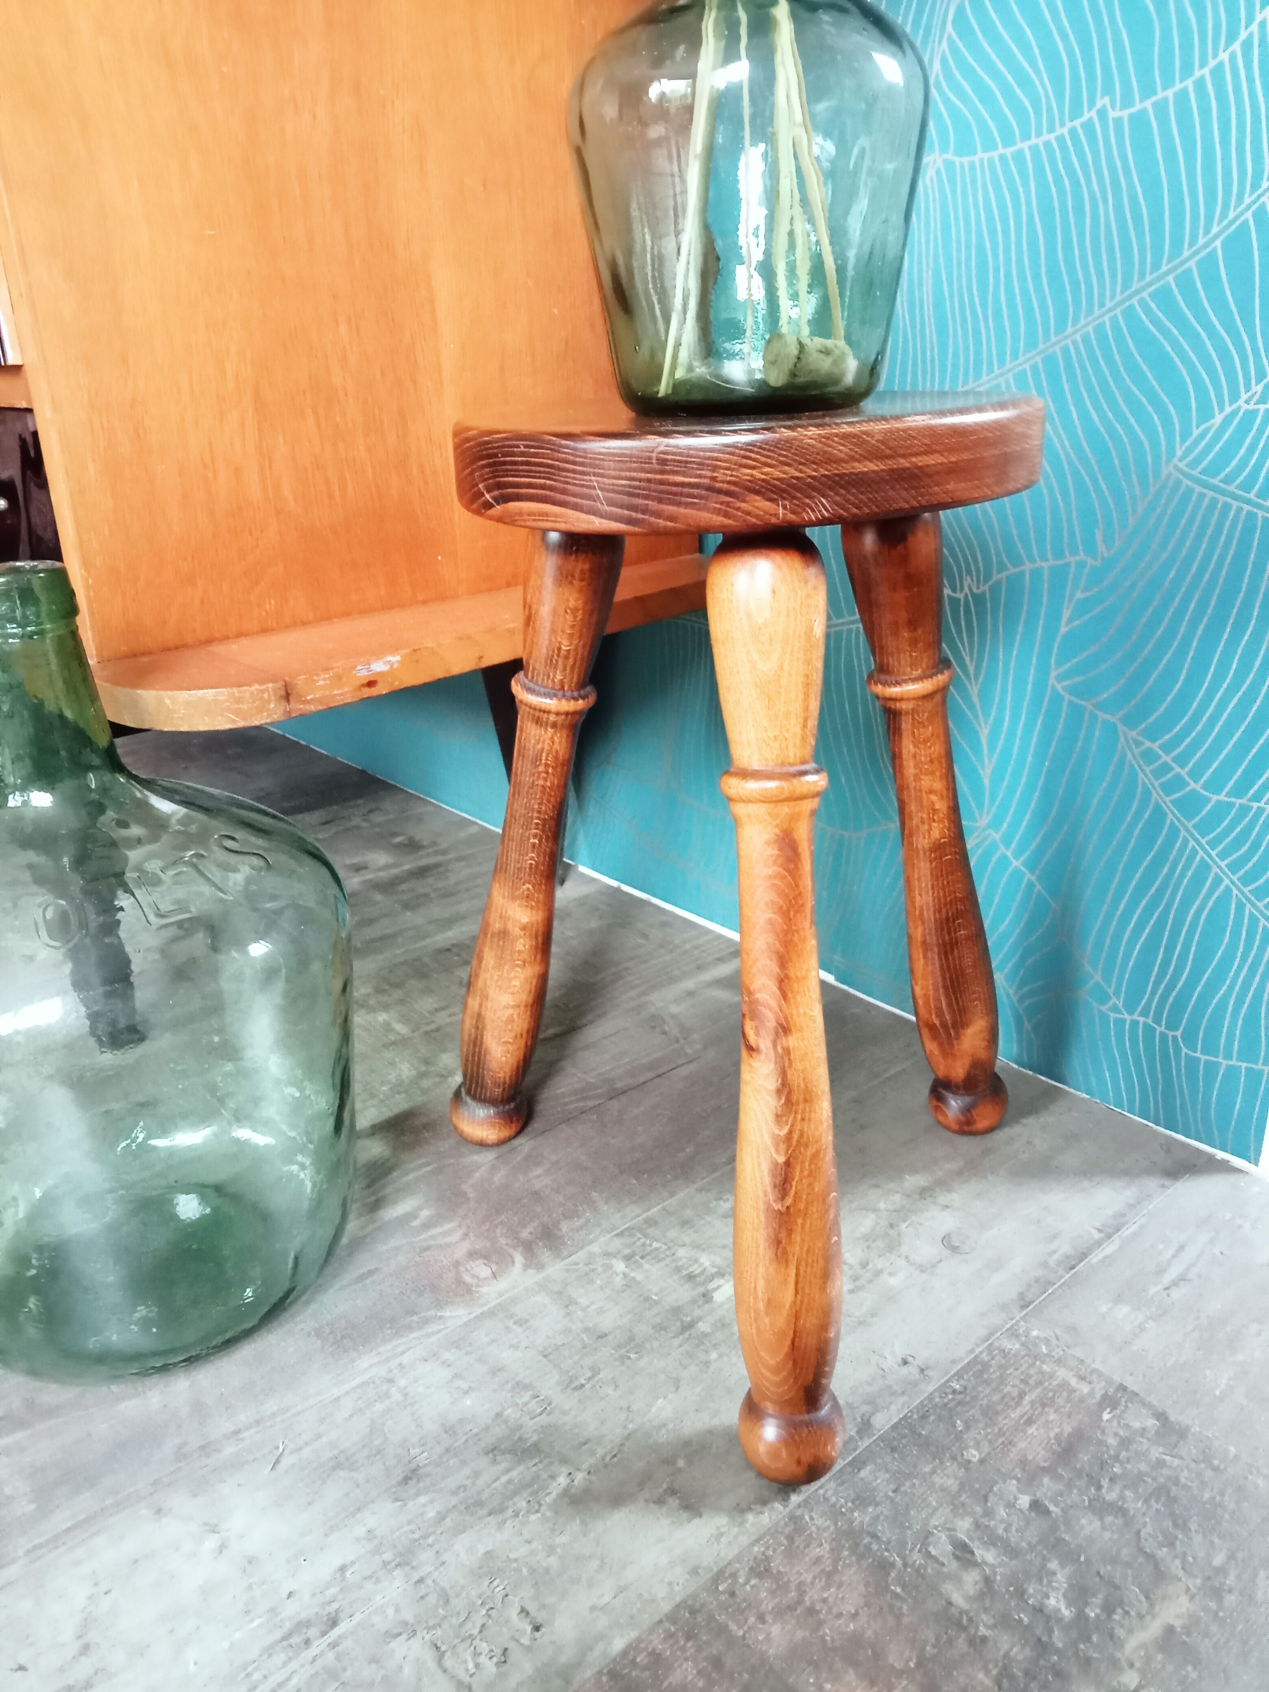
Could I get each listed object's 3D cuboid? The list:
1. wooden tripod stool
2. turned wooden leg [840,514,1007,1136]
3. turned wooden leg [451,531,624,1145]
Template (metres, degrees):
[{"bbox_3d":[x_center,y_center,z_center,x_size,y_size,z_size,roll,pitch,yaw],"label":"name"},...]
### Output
[{"bbox_3d":[0.055,0.020,0.686,0.356,0.458,0.344,-3,22,-1],"label":"wooden tripod stool"},{"bbox_3d":[0.172,-0.003,0.787,0.049,0.424,0.049,-27,30,-23],"label":"turned wooden leg"},{"bbox_3d":[-0.061,0.006,0.793,0.049,0.428,0.049,24,32,21],"label":"turned wooden leg"}]

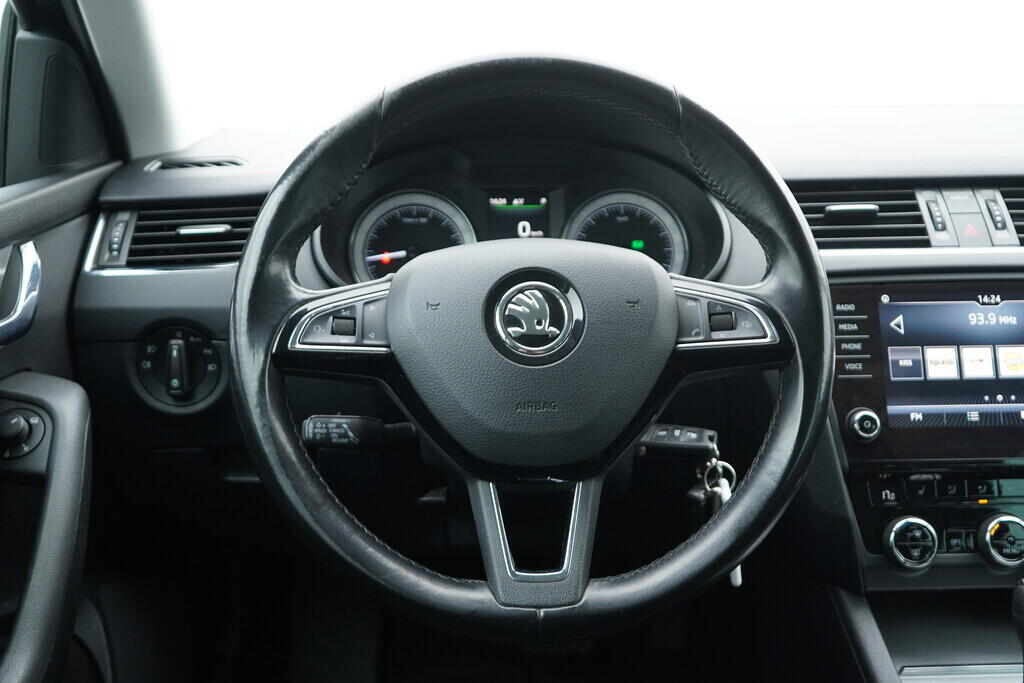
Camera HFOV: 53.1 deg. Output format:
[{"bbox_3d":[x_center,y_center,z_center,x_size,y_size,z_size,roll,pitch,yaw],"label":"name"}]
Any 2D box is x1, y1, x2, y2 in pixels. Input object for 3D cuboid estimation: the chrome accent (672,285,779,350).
[{"bbox_3d":[0.131,-0.015,0.630,0.061,0.040,0.014,-1,-15,0],"label":"chrome accent"}]

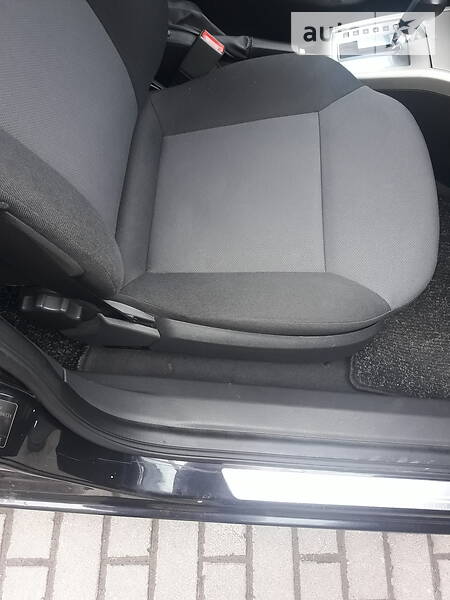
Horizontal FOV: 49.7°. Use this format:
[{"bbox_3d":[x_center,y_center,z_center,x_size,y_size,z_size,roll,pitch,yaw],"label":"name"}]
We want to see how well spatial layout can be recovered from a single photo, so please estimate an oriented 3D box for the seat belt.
[{"bbox_3d":[-0.043,-0.448,0.897,0.050,0.086,0.027,29,60,-22],"label":"seat belt"}]

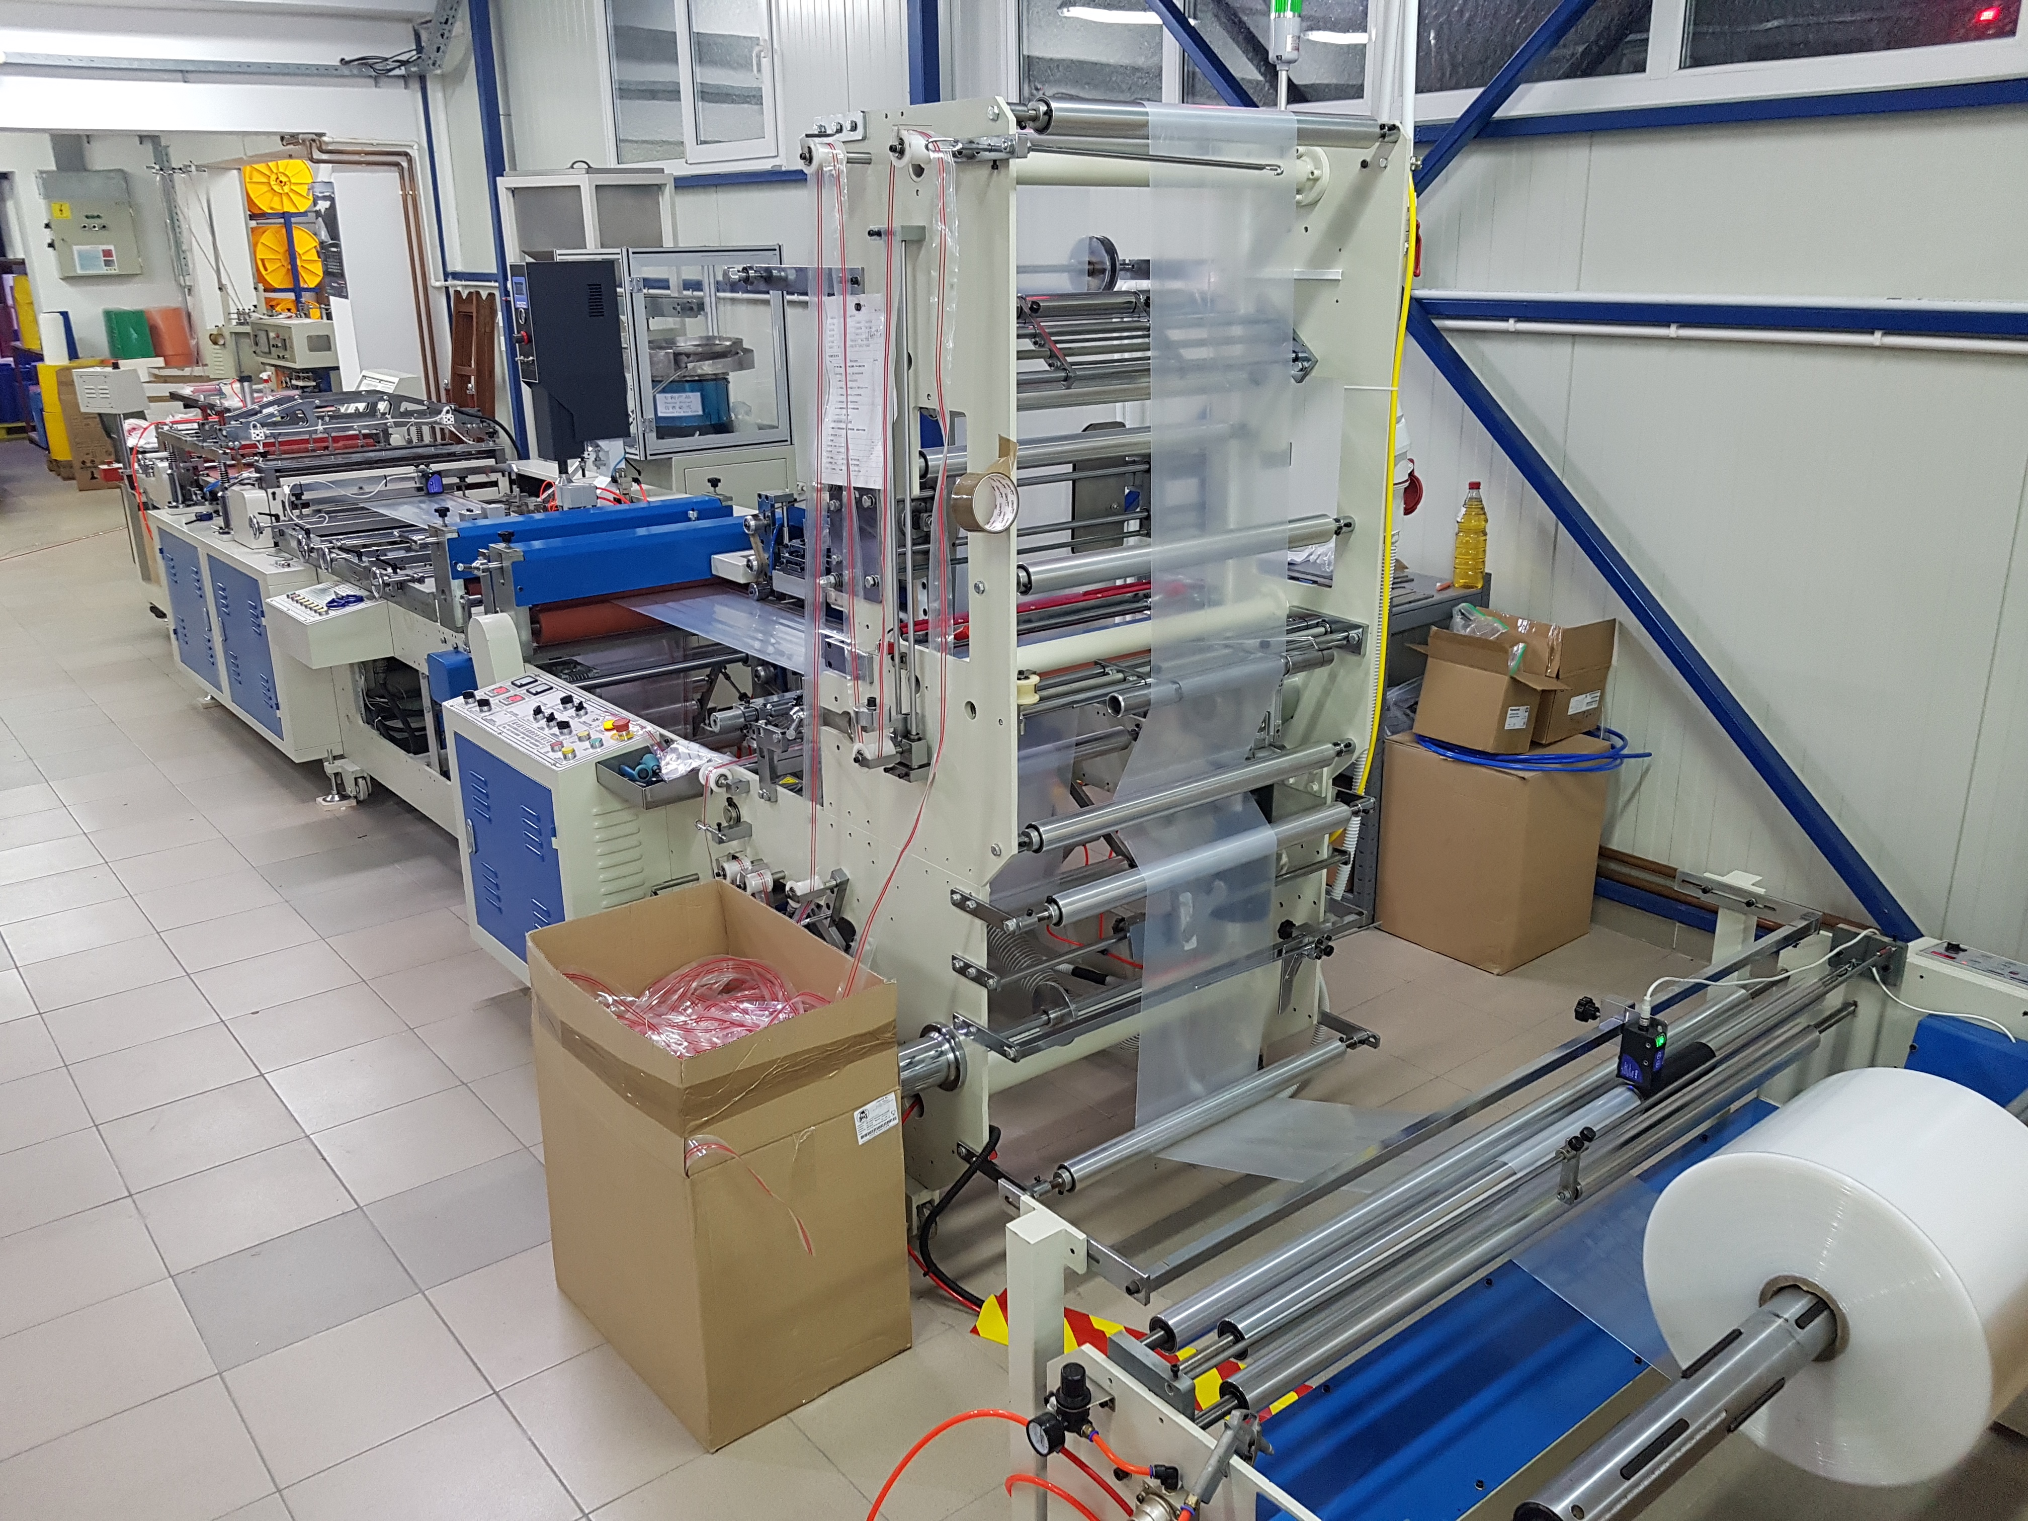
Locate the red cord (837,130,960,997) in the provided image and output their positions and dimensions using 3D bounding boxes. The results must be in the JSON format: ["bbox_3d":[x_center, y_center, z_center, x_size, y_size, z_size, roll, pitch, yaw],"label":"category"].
[{"bbox_3d":[-0.160,-0.245,2.261,0.171,1.286,0.108,-15,23,-38],"label":"red cord"}]

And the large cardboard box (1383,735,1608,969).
[{"bbox_3d":[1.284,0.209,4.075,0.421,0.538,0.381,-15,23,-38],"label":"large cardboard box"}]

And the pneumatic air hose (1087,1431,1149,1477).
[{"bbox_3d":[0.116,0.750,1.660,0.020,0.030,0.092,-15,23,-38],"label":"pneumatic air hose"}]

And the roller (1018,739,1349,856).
[{"bbox_3d":[0.315,0.054,2.640,0.775,0.050,0.050,-15,23,-38],"label":"roller"}]

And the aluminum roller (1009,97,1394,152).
[{"bbox_3d":[0.319,-0.960,2.307,0.775,0.050,0.050,-15,23,-38],"label":"aluminum roller"}]

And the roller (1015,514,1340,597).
[{"bbox_3d":[0.300,-0.349,2.528,0.755,0.050,0.050,-15,23,-38],"label":"roller"}]

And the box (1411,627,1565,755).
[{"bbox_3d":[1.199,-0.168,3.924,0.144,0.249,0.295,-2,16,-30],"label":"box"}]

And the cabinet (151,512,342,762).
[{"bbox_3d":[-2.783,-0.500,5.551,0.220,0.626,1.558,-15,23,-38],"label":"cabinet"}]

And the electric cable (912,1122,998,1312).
[{"bbox_3d":[-0.098,0.781,2.682,0.118,0.302,0.171,-15,23,-38],"label":"electric cable"}]

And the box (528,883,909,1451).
[{"bbox_3d":[-0.487,0.636,2.523,0.376,0.682,0.526,-15,23,-38],"label":"box"}]

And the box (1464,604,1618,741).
[{"bbox_3d":[1.400,-0.239,4.090,0.249,0.302,0.262,-13,22,-35],"label":"box"}]

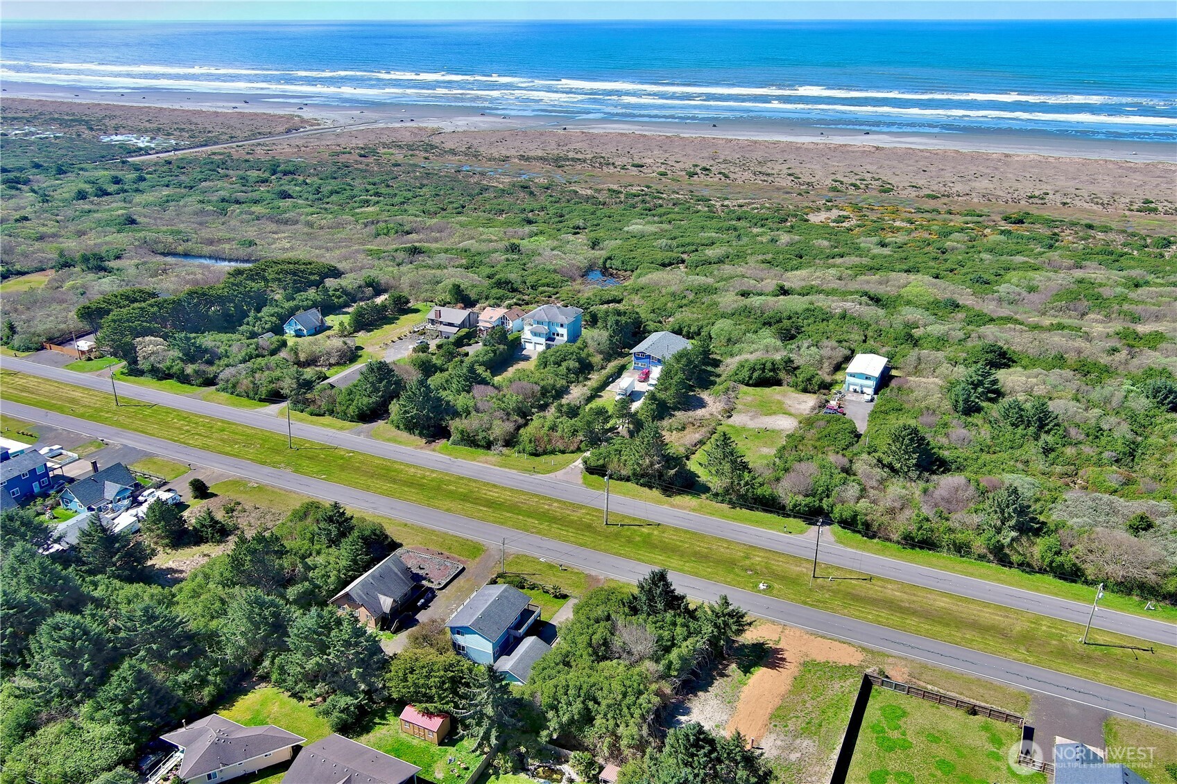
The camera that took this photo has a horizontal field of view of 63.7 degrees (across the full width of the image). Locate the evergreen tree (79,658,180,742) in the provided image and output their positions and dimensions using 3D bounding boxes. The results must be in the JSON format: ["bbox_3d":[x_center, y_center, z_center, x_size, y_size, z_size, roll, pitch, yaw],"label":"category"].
[{"bbox_3d":[-62.740,42.343,131.221,11.500,12.300,11.500,0,22,0],"label":"evergreen tree"}]

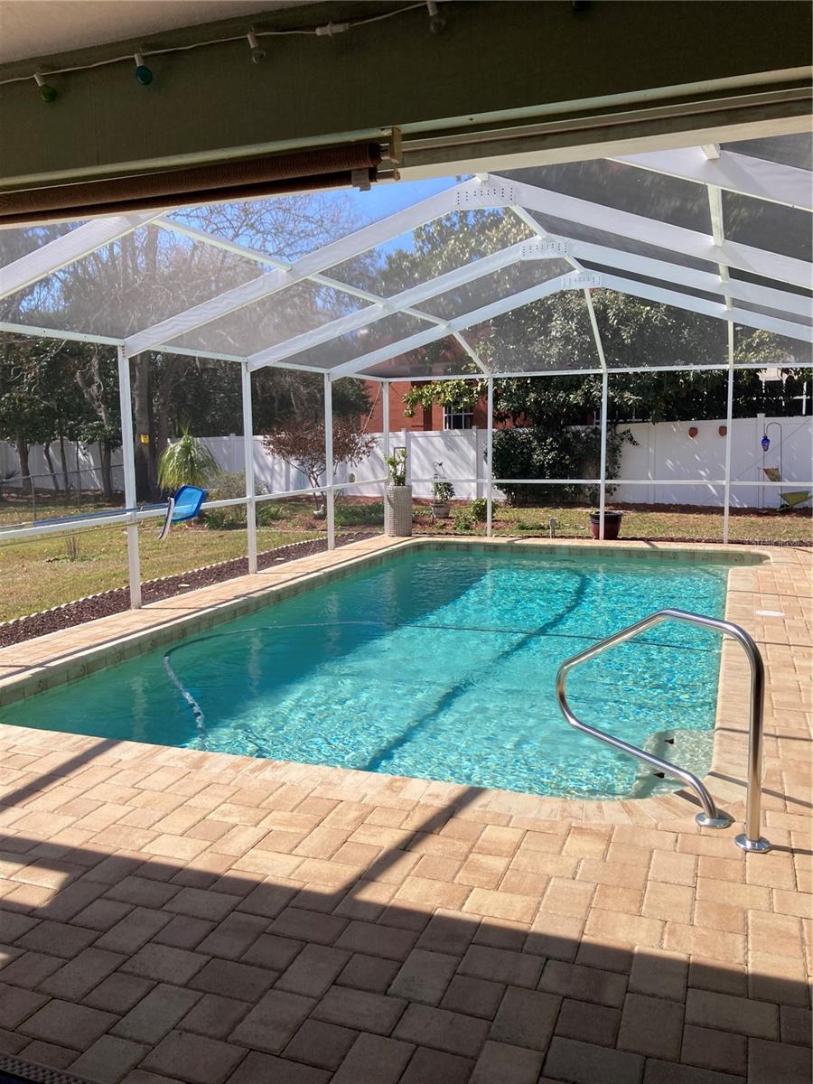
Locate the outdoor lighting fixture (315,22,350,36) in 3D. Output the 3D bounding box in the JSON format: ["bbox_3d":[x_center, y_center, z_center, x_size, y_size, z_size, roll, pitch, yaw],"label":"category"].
[{"bbox_3d":[-0.159,-1.099,1.880,0.078,0.027,0.025,2,7,20],"label":"outdoor lighting fixture"}]

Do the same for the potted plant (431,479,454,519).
[{"bbox_3d":[0.680,-0.817,16.700,0.440,0.760,0.420,-1,7,0],"label":"potted plant"}]

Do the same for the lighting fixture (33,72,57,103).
[{"bbox_3d":[-0.887,-1.115,2.153,0.040,0.080,0.040,-22,-1,22],"label":"lighting fixture"}]

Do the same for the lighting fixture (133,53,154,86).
[{"bbox_3d":[-0.614,-1.105,2.051,0.040,0.080,0.040,-16,1,22],"label":"lighting fixture"}]

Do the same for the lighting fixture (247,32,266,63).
[{"bbox_3d":[-0.335,-1.096,1.947,0.040,0.080,0.040,-17,0,22],"label":"lighting fixture"}]

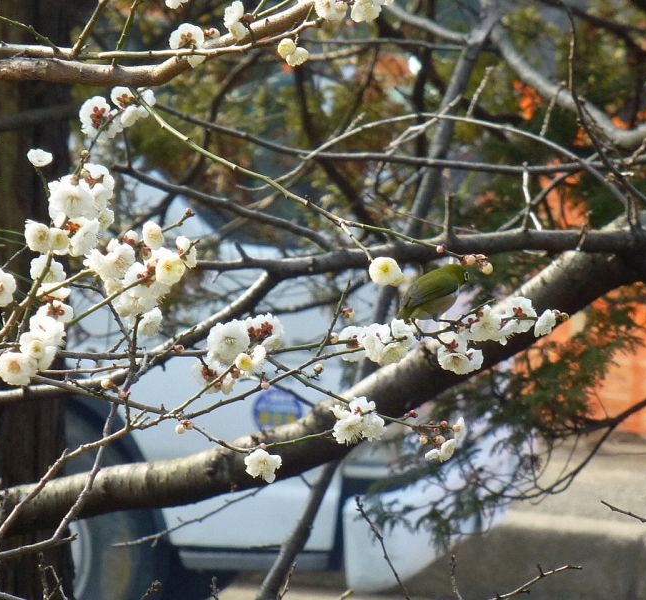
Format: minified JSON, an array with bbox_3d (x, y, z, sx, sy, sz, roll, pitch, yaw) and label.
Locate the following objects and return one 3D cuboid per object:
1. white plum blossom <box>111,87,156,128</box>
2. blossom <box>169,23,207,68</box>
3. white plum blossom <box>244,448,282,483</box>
[{"bbox_3d":[-0.157,-0.160,5.550,0.035,0.034,0.020,0,12,-12],"label":"white plum blossom"},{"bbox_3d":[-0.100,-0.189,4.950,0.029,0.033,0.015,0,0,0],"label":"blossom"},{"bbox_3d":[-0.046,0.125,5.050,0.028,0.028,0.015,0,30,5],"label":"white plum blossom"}]

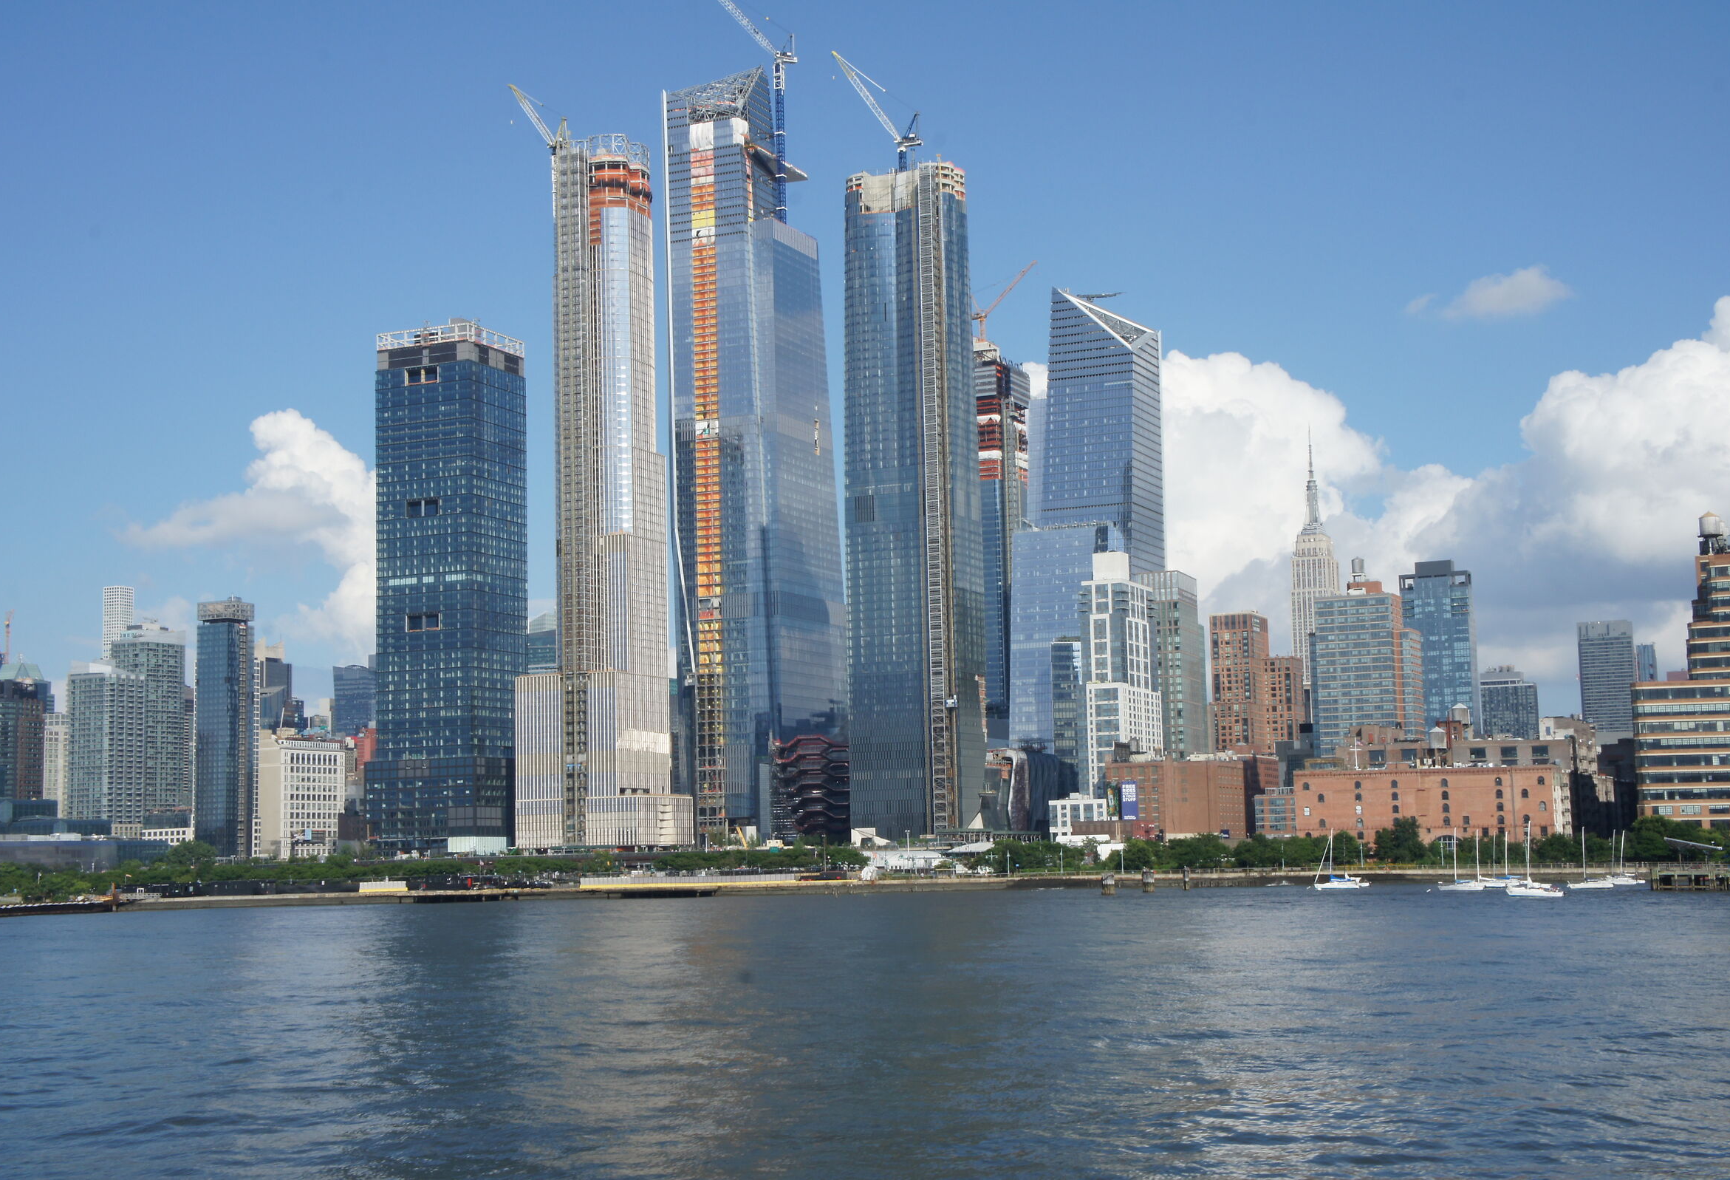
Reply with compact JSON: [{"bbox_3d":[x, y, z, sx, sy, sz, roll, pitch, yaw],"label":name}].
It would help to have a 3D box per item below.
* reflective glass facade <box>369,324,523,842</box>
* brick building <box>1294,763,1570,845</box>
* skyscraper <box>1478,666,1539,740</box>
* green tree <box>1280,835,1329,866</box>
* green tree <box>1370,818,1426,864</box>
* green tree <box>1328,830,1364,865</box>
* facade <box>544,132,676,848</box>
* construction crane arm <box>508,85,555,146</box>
[{"bbox_3d":[-181.390,4.100,1031.970,57.000,232.000,43.000,-4,-7,25],"label":"reflective glass facade"},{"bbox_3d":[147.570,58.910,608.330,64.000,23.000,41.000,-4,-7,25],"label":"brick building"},{"bbox_3d":[506.980,132.510,1858.830,40.000,143.500,26.000,-4,-7,24],"label":"skyscraper"},{"bbox_3d":[97.090,57.730,519.350,9.500,7.300,8.000,-4,-7,24],"label":"green tree"},{"bbox_3d":[116.060,54.980,513.060,11.000,10.600,9.500,-4,-7,24],"label":"green tree"},{"bbox_3d":[105.250,56.690,515.670,7.000,8.200,7.000,-4,-7,24],"label":"green tree"},{"bbox_3d":[-107.690,-39.210,1003.130,40.000,300.000,41.000,-4,-7,24],"label":"facade"},{"bbox_3d":[-144.910,-206.410,1026.600,30.270,34.700,3.000,-7,-9,41],"label":"construction crane arm"}]

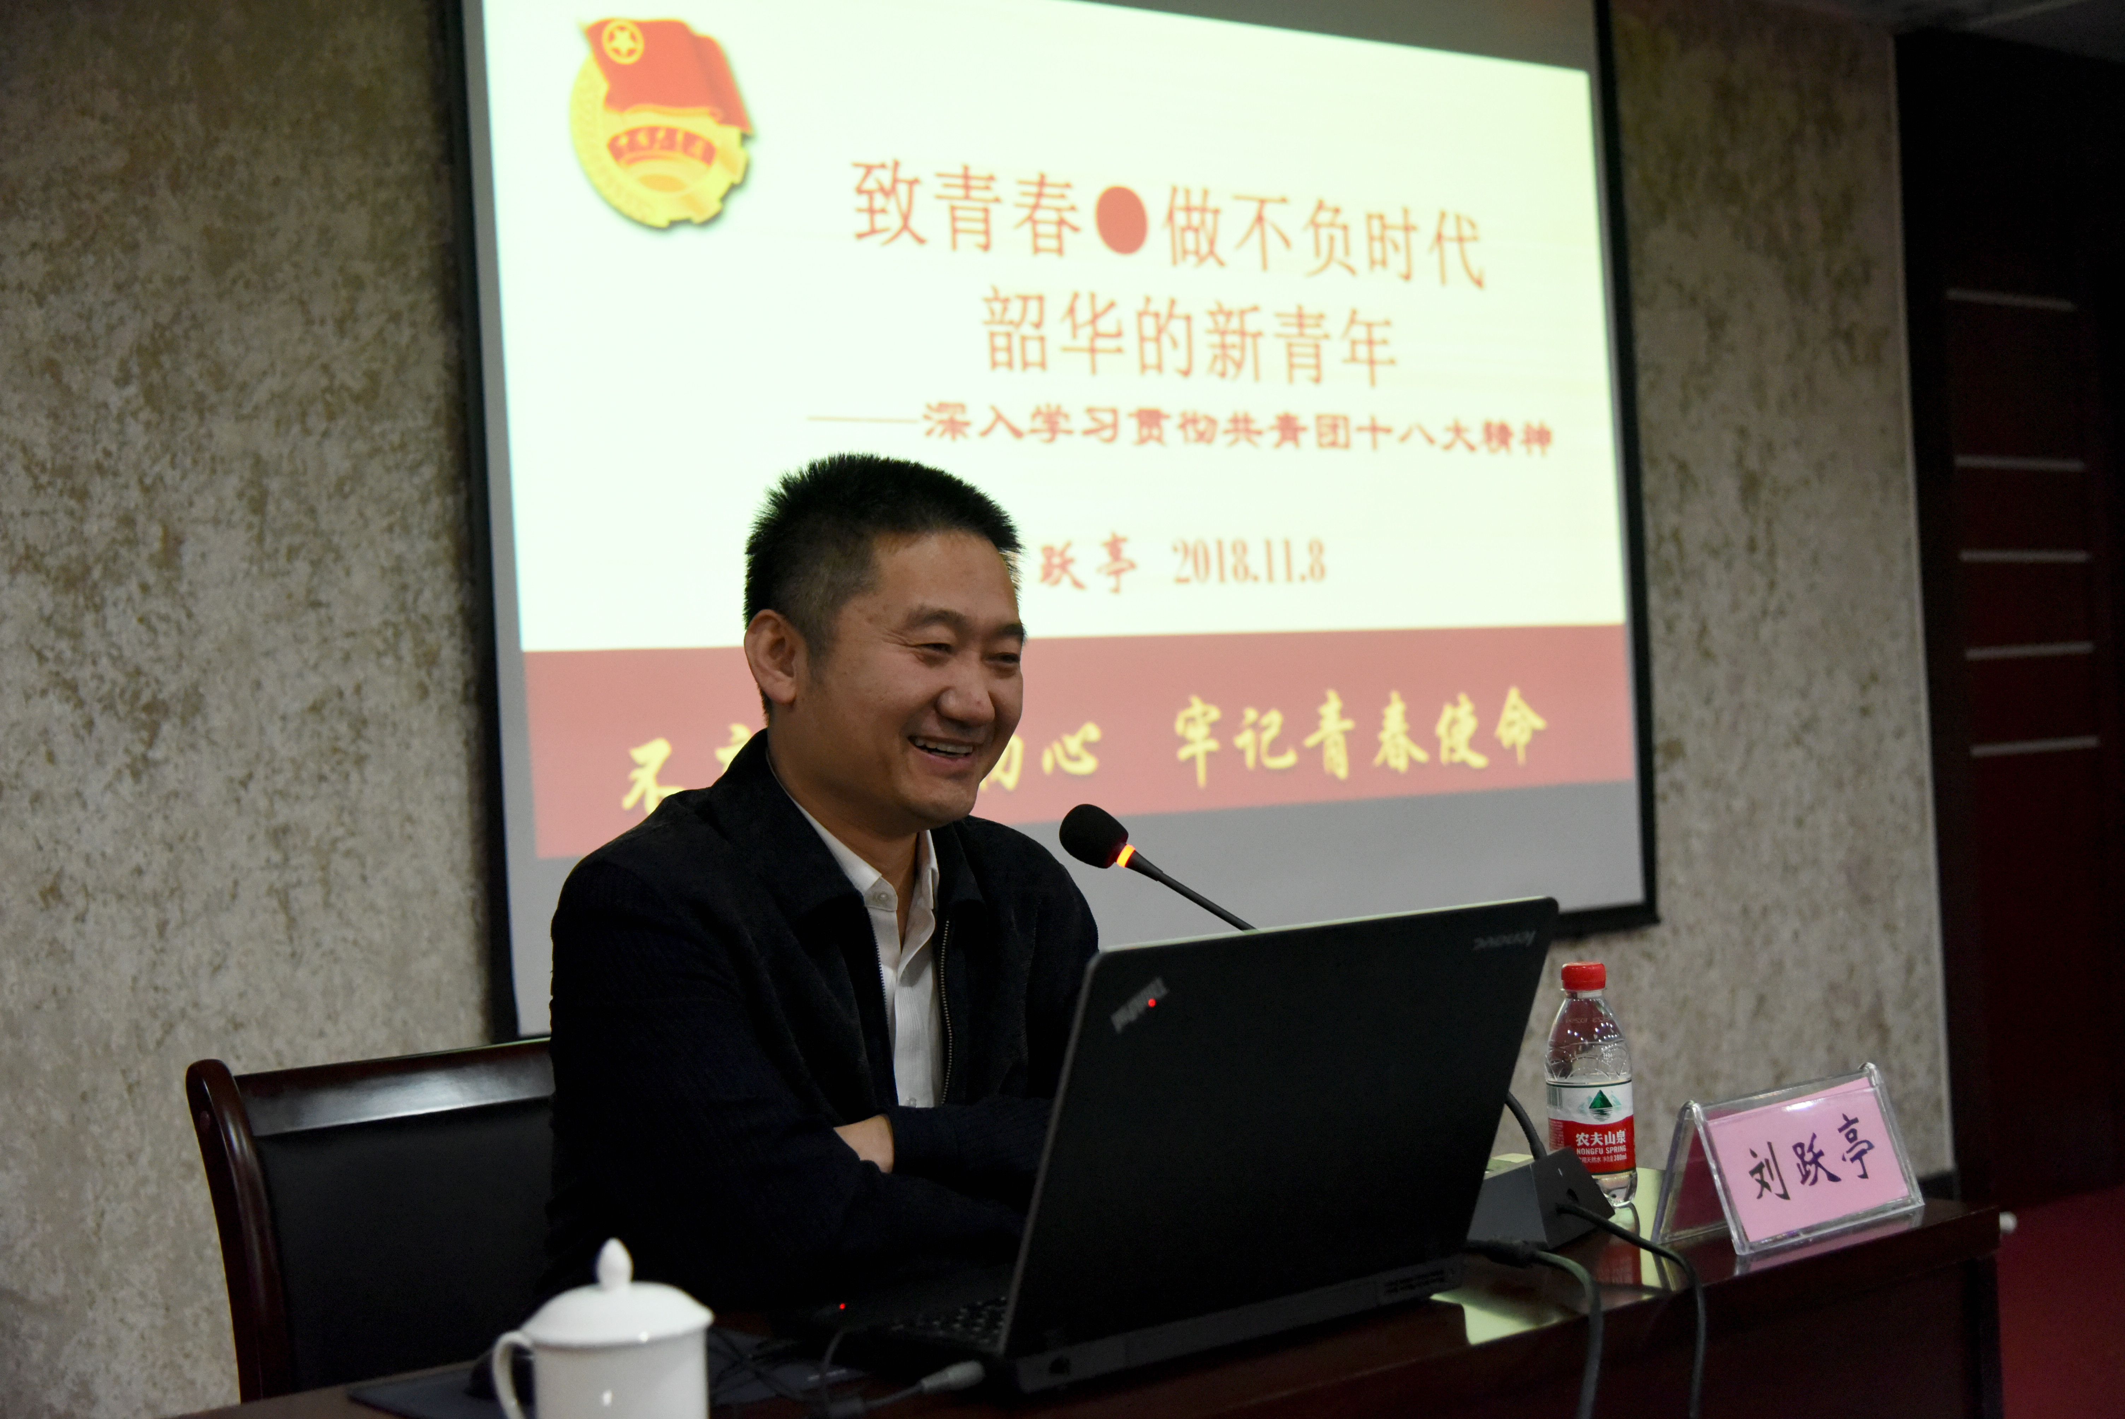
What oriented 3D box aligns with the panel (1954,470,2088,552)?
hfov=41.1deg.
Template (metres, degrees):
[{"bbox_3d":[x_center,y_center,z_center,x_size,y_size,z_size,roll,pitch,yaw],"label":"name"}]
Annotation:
[{"bbox_3d":[2.072,-0.428,6.106,0.530,0.174,0.040,-2,-1,-41],"label":"panel"}]

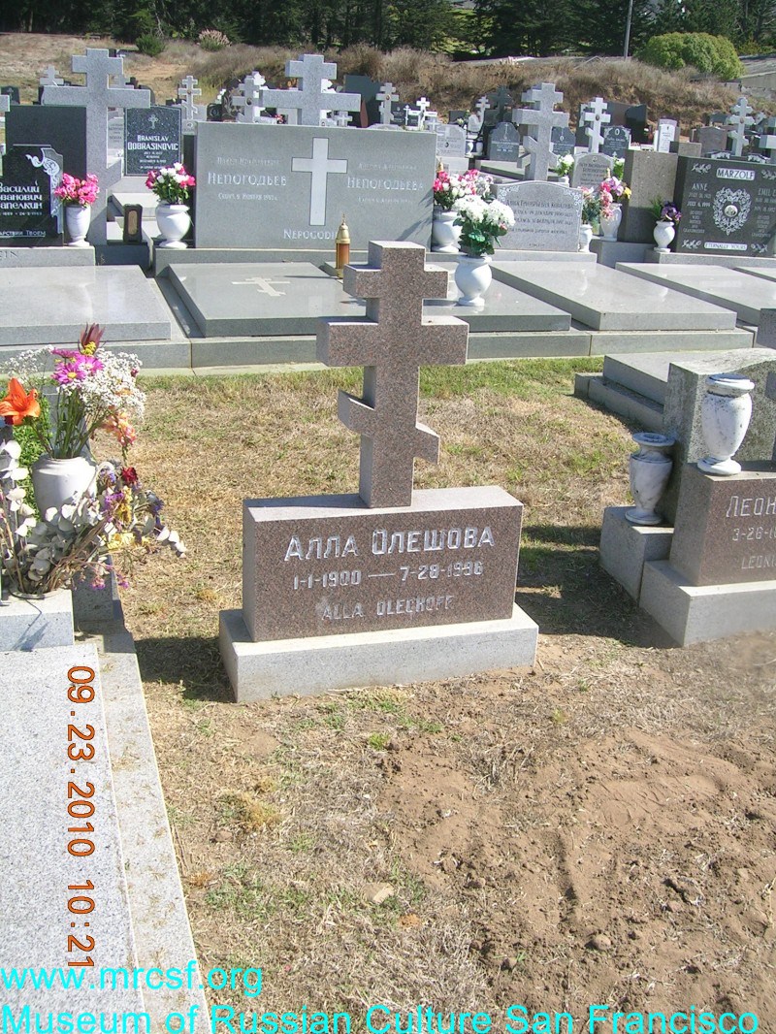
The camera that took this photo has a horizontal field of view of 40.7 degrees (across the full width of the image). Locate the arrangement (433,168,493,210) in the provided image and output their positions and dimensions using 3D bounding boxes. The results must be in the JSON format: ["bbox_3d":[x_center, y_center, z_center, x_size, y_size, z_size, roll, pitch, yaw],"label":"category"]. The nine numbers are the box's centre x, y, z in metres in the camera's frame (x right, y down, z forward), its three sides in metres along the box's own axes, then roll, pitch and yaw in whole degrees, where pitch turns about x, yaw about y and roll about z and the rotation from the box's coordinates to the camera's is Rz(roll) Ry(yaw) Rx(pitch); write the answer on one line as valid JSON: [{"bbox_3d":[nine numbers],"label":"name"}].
[{"bbox_3d":[0.626,-2.730,8.709,0.460,0.350,0.360,-4,23,-17],"label":"arrangement"}]

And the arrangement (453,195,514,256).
[{"bbox_3d":[0.642,-1.957,7.022,0.400,0.400,0.360,-4,23,-17],"label":"arrangement"}]

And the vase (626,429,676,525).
[{"bbox_3d":[0.861,-0.124,3.442,0.139,0.272,0.139,-4,23,-18],"label":"vase"}]

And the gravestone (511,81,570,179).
[{"bbox_3d":[1.974,-4.879,13.631,0.750,1.420,0.200,-7,21,-25],"label":"gravestone"}]

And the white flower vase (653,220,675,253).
[{"bbox_3d":[2.371,-2.404,8.951,0.184,0.234,0.184,-4,23,-17],"label":"white flower vase"}]

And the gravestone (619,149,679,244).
[{"bbox_3d":[2.150,-2.651,8.680,0.402,0.721,0.172,-4,23,-17],"label":"gravestone"}]

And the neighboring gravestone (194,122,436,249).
[{"bbox_3d":[-0.532,-2.451,7.825,1.810,0.868,0.150,-4,23,-17],"label":"neighboring gravestone"}]

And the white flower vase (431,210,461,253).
[{"bbox_3d":[0.453,-2.122,7.783,0.225,0.265,0.225,-4,23,-17],"label":"white flower vase"}]

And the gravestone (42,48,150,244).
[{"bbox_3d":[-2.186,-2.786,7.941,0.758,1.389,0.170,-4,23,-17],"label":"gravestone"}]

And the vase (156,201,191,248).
[{"bbox_3d":[-1.496,-2.026,7.277,0.241,0.272,0.241,-4,23,-17],"label":"vase"}]

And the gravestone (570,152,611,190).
[{"bbox_3d":[2.764,-4.695,14.273,0.629,0.507,0.160,-4,23,-17],"label":"gravestone"}]

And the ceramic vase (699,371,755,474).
[{"bbox_3d":[0.997,-0.271,3.072,0.147,0.260,0.147,-4,23,-17],"label":"ceramic vase"}]

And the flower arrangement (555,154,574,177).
[{"bbox_3d":[2.268,-4.506,13.400,0.240,0.290,0.240,-5,20,-21],"label":"flower arrangement"}]

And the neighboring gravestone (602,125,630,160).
[{"bbox_3d":[4.441,-7.259,20.403,0.568,0.673,0.150,-4,23,-17],"label":"neighboring gravestone"}]

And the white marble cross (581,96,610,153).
[{"bbox_3d":[2.760,-5.221,13.961,0.379,0.694,0.130,-4,23,-17],"label":"white marble cross"}]

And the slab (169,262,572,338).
[{"bbox_3d":[-0.217,-1.411,6.657,2.122,0.091,1.893,-4,23,-17],"label":"slab"}]

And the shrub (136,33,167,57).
[{"bbox_3d":[-11.745,-23.441,52.000,1.500,1.080,1.400,3,19,0],"label":"shrub"}]

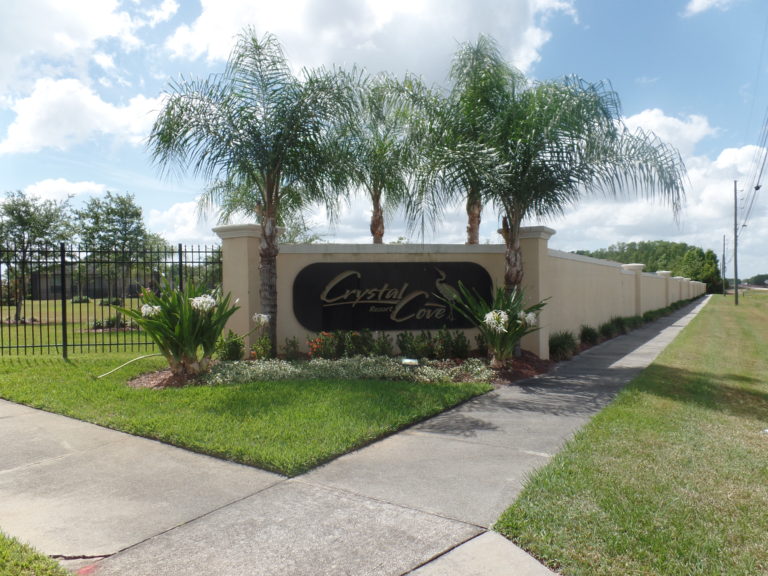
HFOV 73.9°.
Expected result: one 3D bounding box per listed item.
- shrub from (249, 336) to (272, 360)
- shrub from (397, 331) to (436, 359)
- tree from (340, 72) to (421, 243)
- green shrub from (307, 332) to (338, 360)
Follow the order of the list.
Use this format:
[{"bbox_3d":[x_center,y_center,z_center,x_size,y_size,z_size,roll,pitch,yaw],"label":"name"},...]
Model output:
[{"bbox_3d":[-2.004,1.006,8.350,0.360,0.393,0.360,-1,0,-7],"label":"shrub"},{"bbox_3d":[0.570,1.000,8.950,0.680,0.500,0.560,0,0,0],"label":"shrub"},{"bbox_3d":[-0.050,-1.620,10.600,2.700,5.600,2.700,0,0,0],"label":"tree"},{"bbox_3d":[-1.024,0.983,8.500,0.500,0.450,0.420,-1,0,-7],"label":"green shrub"}]

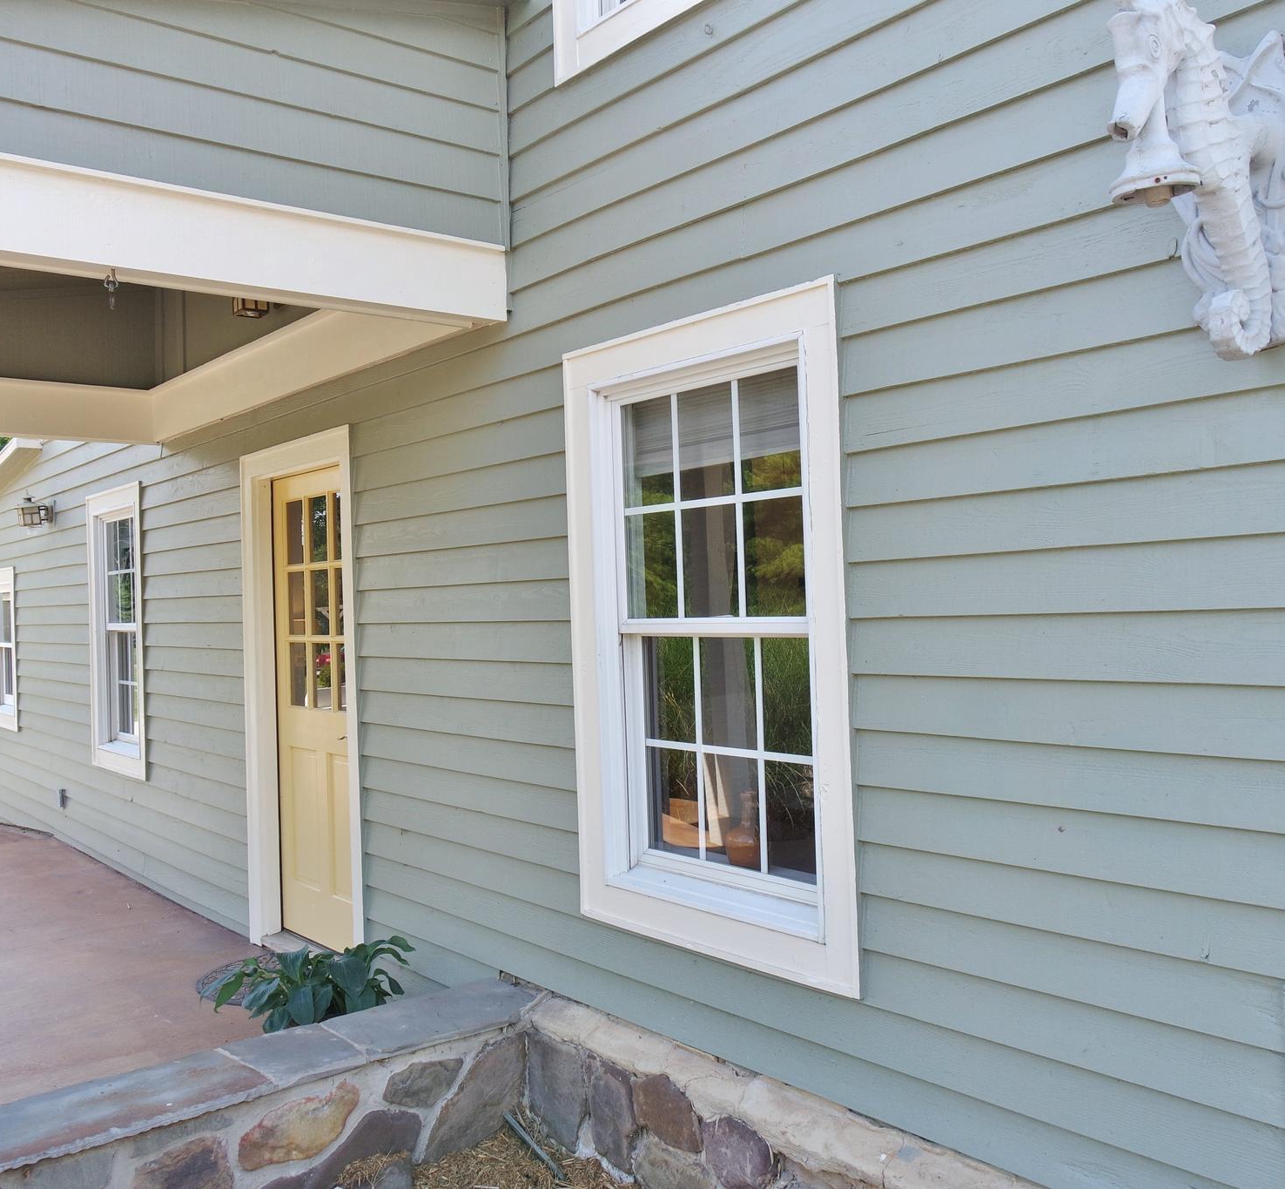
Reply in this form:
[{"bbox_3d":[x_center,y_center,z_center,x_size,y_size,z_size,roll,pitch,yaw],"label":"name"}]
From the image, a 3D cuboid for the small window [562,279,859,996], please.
[{"bbox_3d":[0.167,0.108,3.147,0.100,1.651,1.046,-2,0,-40],"label":"small window"}]

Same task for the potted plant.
[{"bbox_3d":[-1.150,1.404,4.136,0.580,0.300,0.500,-2,0,-40],"label":"potted plant"}]

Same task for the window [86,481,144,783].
[{"bbox_3d":[-3.064,0.217,7.027,0.100,1.662,1.042,-2,0,-40],"label":"window"}]

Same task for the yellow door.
[{"bbox_3d":[-1.366,0.496,5.092,0.050,2.048,0.890,-2,0,-40],"label":"yellow door"}]

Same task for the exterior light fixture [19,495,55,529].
[{"bbox_3d":[-4.087,-0.558,8.027,0.201,0.228,0.150,-2,0,-40],"label":"exterior light fixture"}]

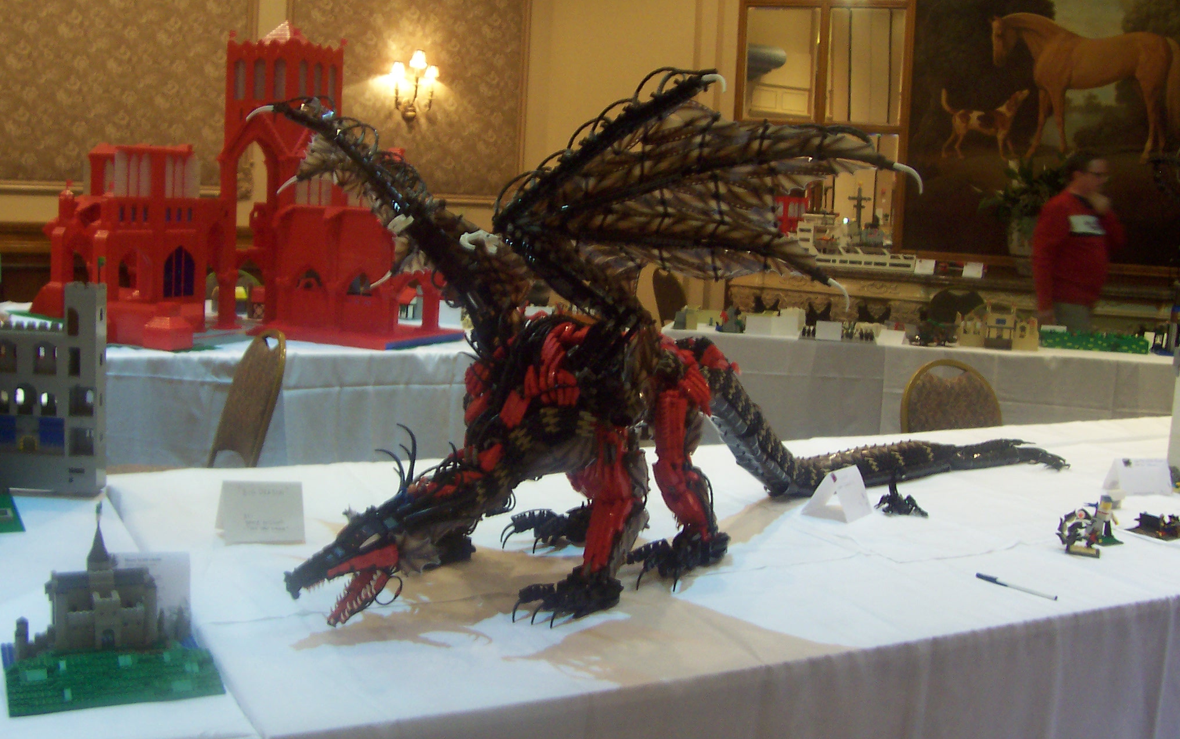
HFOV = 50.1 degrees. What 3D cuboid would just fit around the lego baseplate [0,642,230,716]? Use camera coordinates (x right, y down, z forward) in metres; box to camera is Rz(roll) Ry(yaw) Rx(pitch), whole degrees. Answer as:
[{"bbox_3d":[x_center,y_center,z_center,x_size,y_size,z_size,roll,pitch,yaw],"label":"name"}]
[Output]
[{"bbox_3d":[-0.588,0.356,1.544,0.246,0.030,0.235,-1,7,-27],"label":"lego baseplate"}]

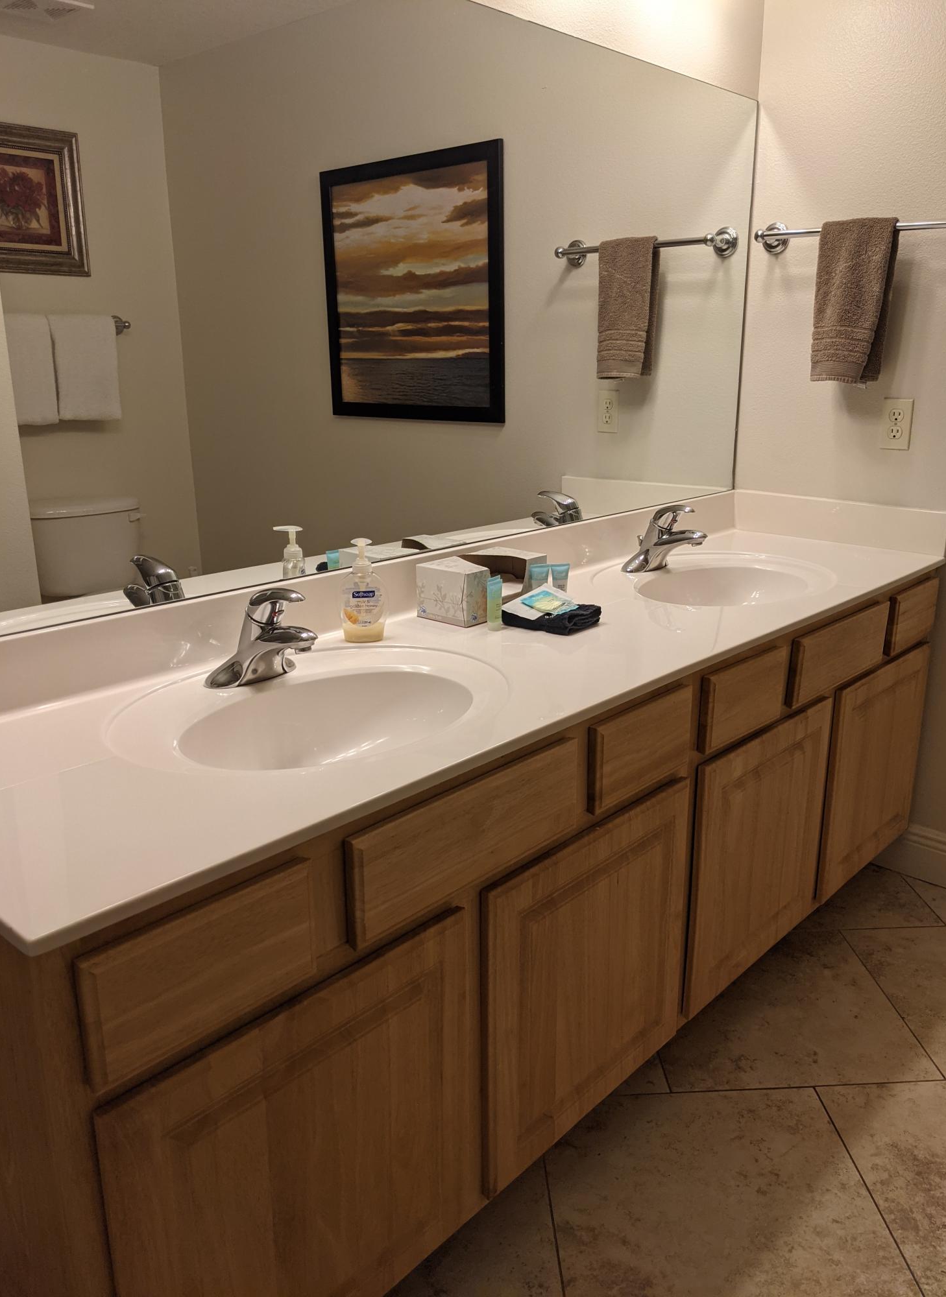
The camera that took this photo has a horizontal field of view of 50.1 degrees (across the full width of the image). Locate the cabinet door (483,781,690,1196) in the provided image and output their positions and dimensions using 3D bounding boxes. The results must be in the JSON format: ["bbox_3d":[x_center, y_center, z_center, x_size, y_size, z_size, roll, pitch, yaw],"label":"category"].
[{"bbox_3d":[0.179,0.482,1.514,0.018,0.469,0.479,14,22,41],"label":"cabinet door"}]

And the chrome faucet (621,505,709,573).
[{"bbox_3d":[0.423,-0.241,2.177,0.172,0.148,0.154,14,22,41],"label":"chrome faucet"}]

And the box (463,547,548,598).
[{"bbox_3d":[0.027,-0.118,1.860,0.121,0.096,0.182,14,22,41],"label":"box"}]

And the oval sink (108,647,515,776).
[{"bbox_3d":[-0.219,0.134,1.394,0.455,0.145,0.560,14,22,41],"label":"oval sink"}]

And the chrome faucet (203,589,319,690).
[{"bbox_3d":[-0.282,-0.019,1.437,0.183,0.148,0.152,14,22,41],"label":"chrome faucet"}]

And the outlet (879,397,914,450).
[{"bbox_3d":[0.974,-0.514,2.328,0.069,0.114,0.010,14,22,41],"label":"outlet"}]

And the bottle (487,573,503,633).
[{"bbox_3d":[0.035,-0.076,1.723,0.026,0.093,0.033,14,22,41],"label":"bottle"}]

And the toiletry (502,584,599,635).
[{"bbox_3d":[0.138,-0.068,1.770,0.148,0.048,0.130,14,22,41],"label":"toiletry"}]

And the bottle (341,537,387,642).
[{"bbox_3d":[-0.180,-0.093,1.648,0.078,0.172,0.054,-2,16,-6],"label":"bottle"}]

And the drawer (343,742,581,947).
[{"bbox_3d":[-0.005,0.222,1.236,0.030,0.131,0.394,14,22,41],"label":"drawer"}]

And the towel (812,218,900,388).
[{"bbox_3d":[0.845,-0.775,2.267,0.174,0.344,0.070,14,22,41],"label":"towel"}]

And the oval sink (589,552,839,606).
[{"bbox_3d":[0.503,-0.084,2.142,0.466,0.140,0.560,14,22,41],"label":"oval sink"}]

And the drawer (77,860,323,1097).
[{"bbox_3d":[-0.260,0.300,0.970,0.030,0.131,0.247,14,22,41],"label":"drawer"}]

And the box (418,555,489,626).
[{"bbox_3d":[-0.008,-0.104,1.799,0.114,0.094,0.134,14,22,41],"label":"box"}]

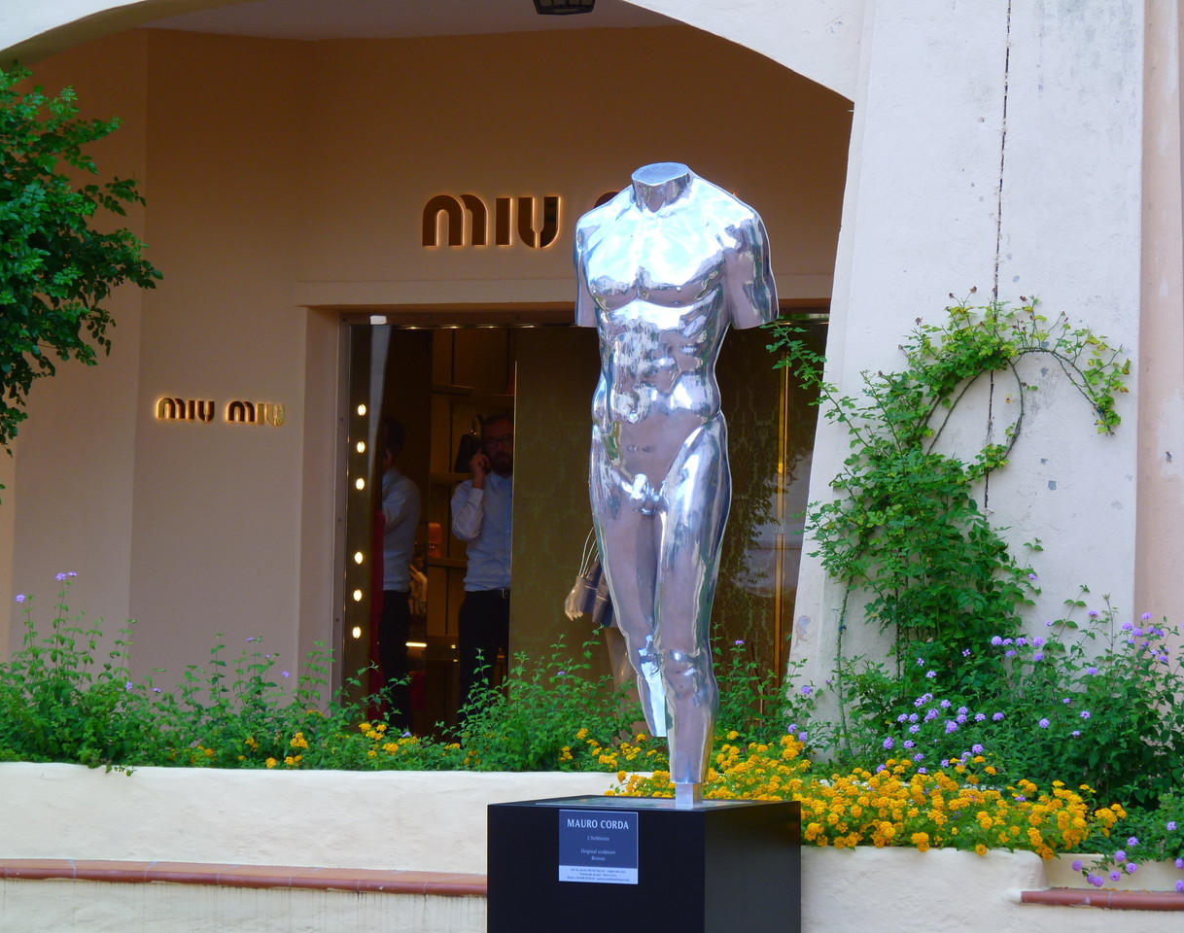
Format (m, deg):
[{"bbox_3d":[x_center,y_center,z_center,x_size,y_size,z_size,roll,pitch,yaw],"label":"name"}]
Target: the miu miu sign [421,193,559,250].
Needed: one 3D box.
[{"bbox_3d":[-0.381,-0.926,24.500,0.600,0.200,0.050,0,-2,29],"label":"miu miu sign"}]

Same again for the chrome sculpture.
[{"bbox_3d":[0.258,0.054,19.600,0.620,1.930,0.460,1,-2,24],"label":"chrome sculpture"}]

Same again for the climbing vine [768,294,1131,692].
[{"bbox_3d":[1.198,0.148,21.700,1.220,1.500,0.420,1,-2,8],"label":"climbing vine"}]

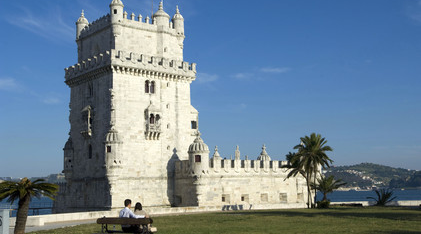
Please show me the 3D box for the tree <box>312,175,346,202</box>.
[{"bbox_3d":[9.358,5.815,44.110,2.680,2.420,2.680,0,-7,0],"label":"tree"}]

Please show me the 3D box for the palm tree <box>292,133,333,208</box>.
[{"bbox_3d":[8.005,4.194,43.811,3.120,5.830,3.120,0,-7,0],"label":"palm tree"}]

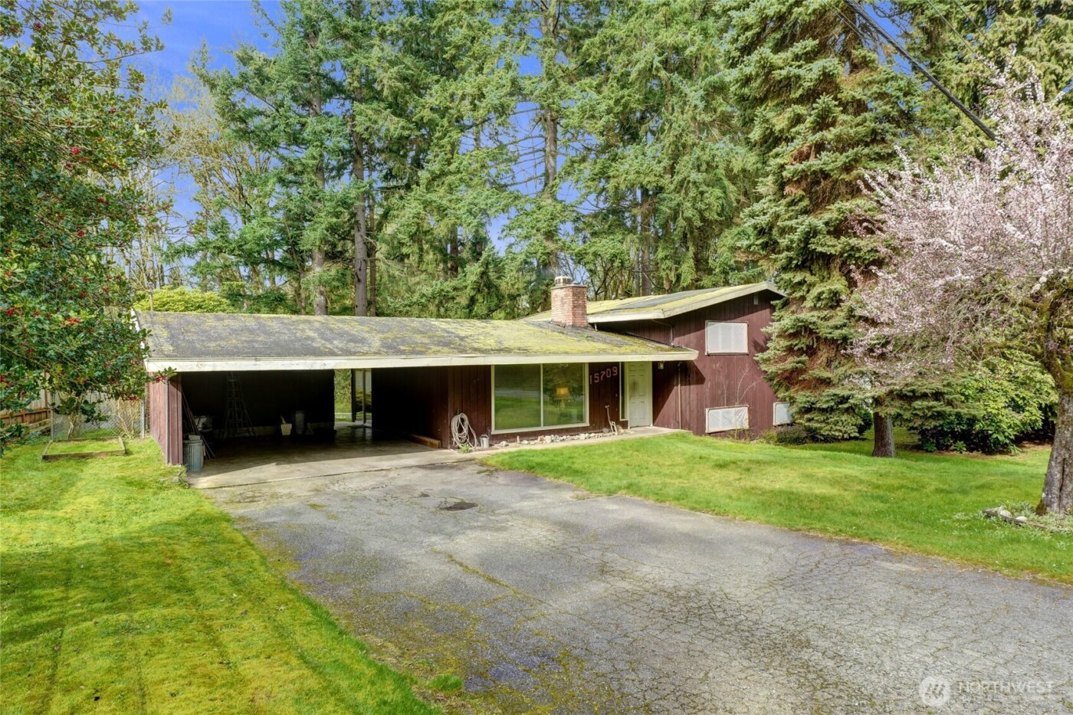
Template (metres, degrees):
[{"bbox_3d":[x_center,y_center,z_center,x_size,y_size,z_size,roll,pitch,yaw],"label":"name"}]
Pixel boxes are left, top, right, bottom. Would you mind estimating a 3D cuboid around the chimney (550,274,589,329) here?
[{"bbox_3d":[1.041,-1.745,21.012,0.568,1.602,1.176,-1,1,-33],"label":"chimney"}]

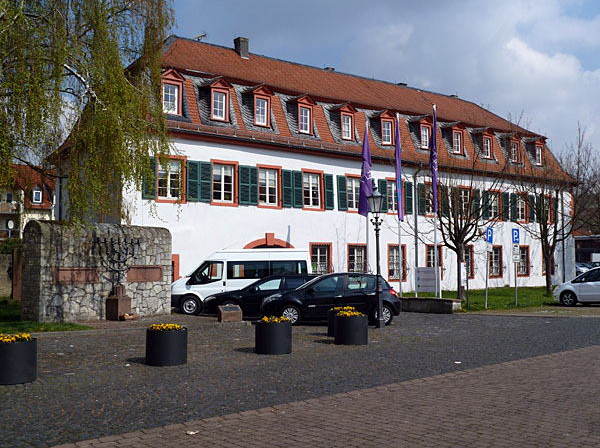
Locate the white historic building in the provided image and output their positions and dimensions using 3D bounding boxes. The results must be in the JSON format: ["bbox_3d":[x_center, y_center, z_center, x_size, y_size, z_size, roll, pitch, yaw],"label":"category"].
[{"bbox_3d":[3.287,-2.501,40.822,33.480,12.840,9.100,2,-4,-38],"label":"white historic building"}]

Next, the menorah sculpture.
[{"bbox_3d":[-5.524,1.637,21.100,1.380,2.550,0.580,2,-4,-41],"label":"menorah sculpture"}]

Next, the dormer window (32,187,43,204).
[{"bbox_3d":[-23.475,-2.531,62.000,1.000,1.500,1.000,2,-4,-33],"label":"dormer window"}]

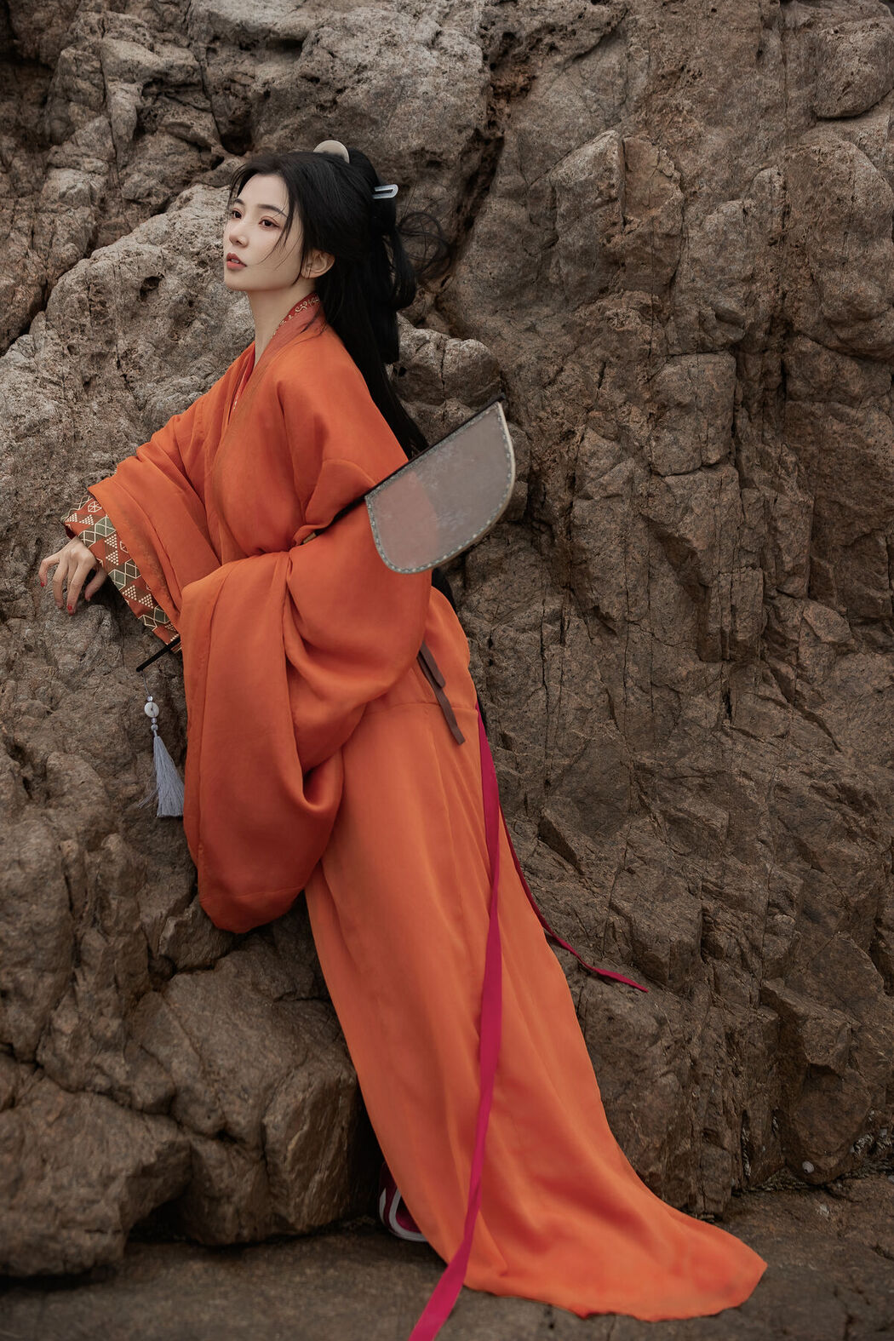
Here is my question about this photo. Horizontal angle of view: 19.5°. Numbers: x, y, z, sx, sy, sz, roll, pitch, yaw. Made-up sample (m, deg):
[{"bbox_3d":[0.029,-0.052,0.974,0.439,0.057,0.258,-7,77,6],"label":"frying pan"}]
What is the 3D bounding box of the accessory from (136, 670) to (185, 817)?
[{"bbox_3d":[-0.431,0.110,3.920,0.072,0.220,0.045,0,0,0],"label":"accessory"}]

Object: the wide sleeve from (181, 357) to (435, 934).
[{"bbox_3d":[-0.213,-0.039,3.880,0.320,0.845,0.260,0,0,-18],"label":"wide sleeve"}]

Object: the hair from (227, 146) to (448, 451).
[{"bbox_3d":[-0.166,-0.566,4.050,0.270,0.490,0.230,0,0,-35],"label":"hair"}]

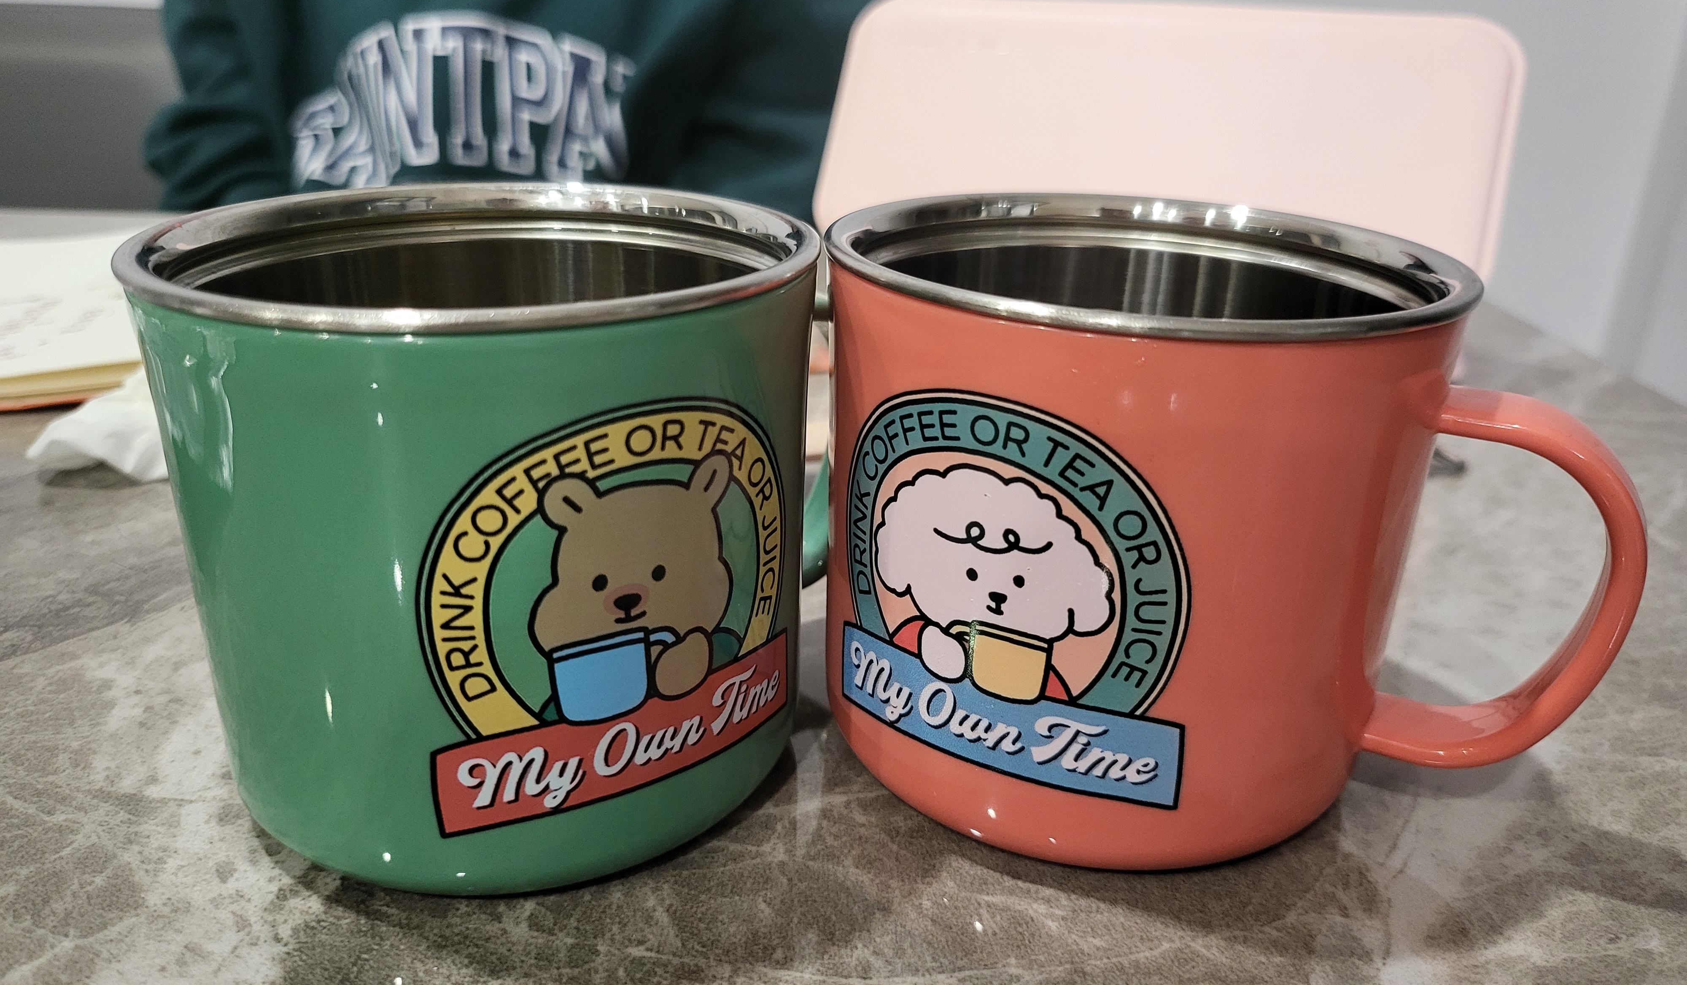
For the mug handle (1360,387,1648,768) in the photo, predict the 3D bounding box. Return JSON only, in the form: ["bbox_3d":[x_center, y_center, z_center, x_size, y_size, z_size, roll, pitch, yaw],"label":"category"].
[{"bbox_3d":[0.089,0.014,0.157,0.028,0.051,0.014,17,27,30],"label":"mug handle"}]

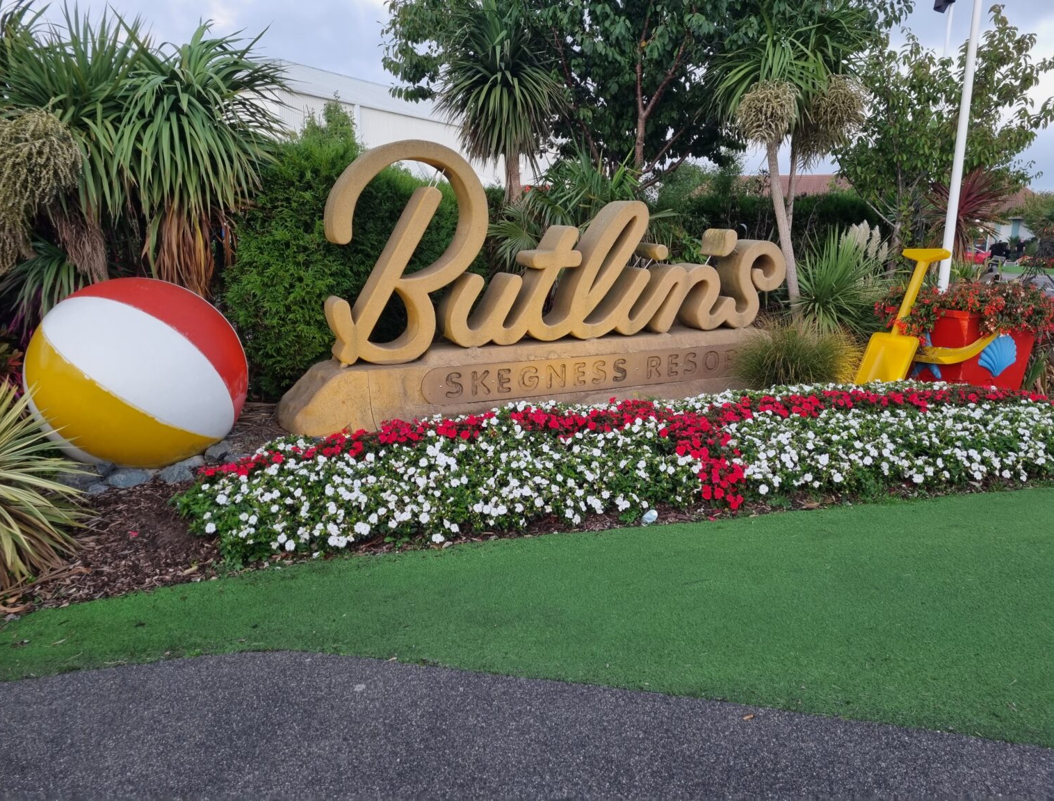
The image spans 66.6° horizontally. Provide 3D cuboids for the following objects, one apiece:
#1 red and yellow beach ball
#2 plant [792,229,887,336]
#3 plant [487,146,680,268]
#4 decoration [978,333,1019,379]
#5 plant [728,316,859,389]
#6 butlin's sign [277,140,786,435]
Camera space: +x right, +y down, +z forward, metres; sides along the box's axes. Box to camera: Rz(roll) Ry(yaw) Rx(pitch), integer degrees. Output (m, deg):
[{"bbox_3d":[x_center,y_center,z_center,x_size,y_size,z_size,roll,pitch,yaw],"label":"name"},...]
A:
[{"bbox_3d":[-2.354,-0.159,4.918,1.200,1.200,1.200,-5,13,-28],"label":"red and yellow beach ball"},{"bbox_3d":[3.632,-1.340,9.300,1.100,1.400,1.100,-5,13,-28],"label":"plant"},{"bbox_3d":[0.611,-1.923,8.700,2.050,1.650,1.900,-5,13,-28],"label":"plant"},{"bbox_3d":[4.551,-0.431,7.750,0.420,0.430,0.080,3,20,-9],"label":"decoration"},{"bbox_3d":[2.600,-0.456,7.750,1.250,0.740,1.150,-5,13,-28],"label":"plant"},{"bbox_3d":[0.427,-1.054,7.212,5.300,2.150,0.900,-5,13,-28],"label":"butlin's sign"}]

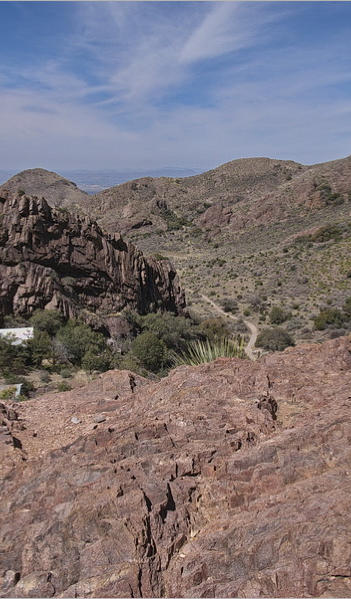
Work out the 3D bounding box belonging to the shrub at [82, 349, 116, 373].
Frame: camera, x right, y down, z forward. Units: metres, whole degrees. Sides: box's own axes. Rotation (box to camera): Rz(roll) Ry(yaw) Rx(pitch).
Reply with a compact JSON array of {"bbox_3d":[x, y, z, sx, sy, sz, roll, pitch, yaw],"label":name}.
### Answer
[{"bbox_3d":[-13.170,10.570,96.000,5.770,3.950,5.490,0,14,0],"label":"shrub"}]

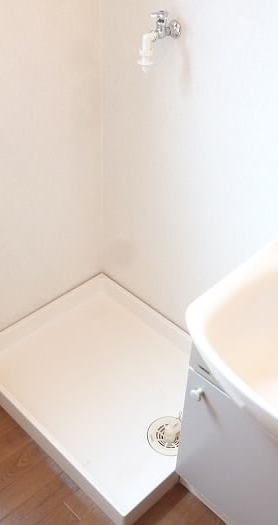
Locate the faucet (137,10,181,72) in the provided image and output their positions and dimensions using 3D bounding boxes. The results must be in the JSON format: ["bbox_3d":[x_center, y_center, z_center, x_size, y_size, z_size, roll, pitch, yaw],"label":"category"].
[{"bbox_3d":[0.049,-0.576,1.465,0.133,0.143,0.056,-31,49,-34],"label":"faucet"}]

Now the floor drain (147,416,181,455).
[{"bbox_3d":[0.097,0.528,1.758,0.140,0.040,0.140,1,39,-1],"label":"floor drain"}]

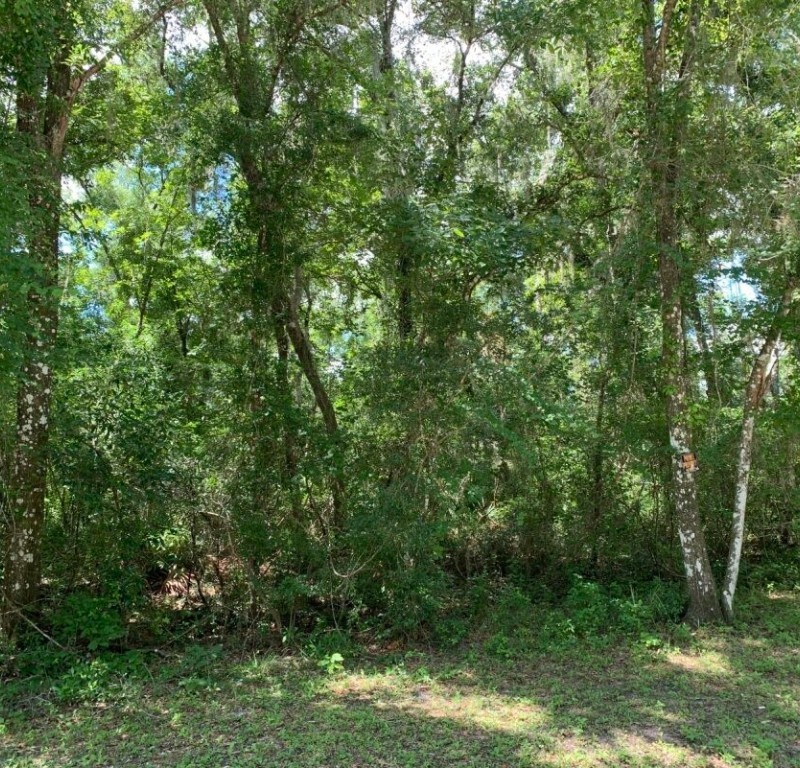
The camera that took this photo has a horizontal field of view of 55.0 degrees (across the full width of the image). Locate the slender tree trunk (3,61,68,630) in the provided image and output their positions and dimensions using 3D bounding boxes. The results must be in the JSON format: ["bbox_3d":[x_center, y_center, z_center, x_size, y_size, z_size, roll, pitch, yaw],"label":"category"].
[{"bbox_3d":[-4.100,-0.615,8.771,0.500,6.600,0.460,0,-8,0],"label":"slender tree trunk"}]

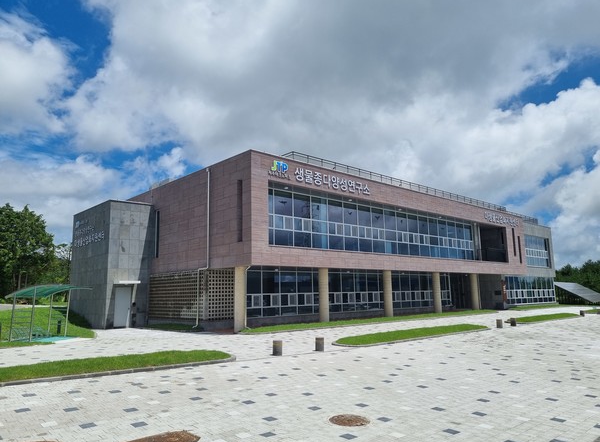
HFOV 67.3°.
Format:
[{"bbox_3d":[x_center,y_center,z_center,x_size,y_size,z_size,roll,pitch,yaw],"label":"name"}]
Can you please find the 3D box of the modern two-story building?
[{"bbox_3d":[6.280,3.640,39.270,44.070,8.420,17.060,7,-12,-42],"label":"modern two-story building"}]

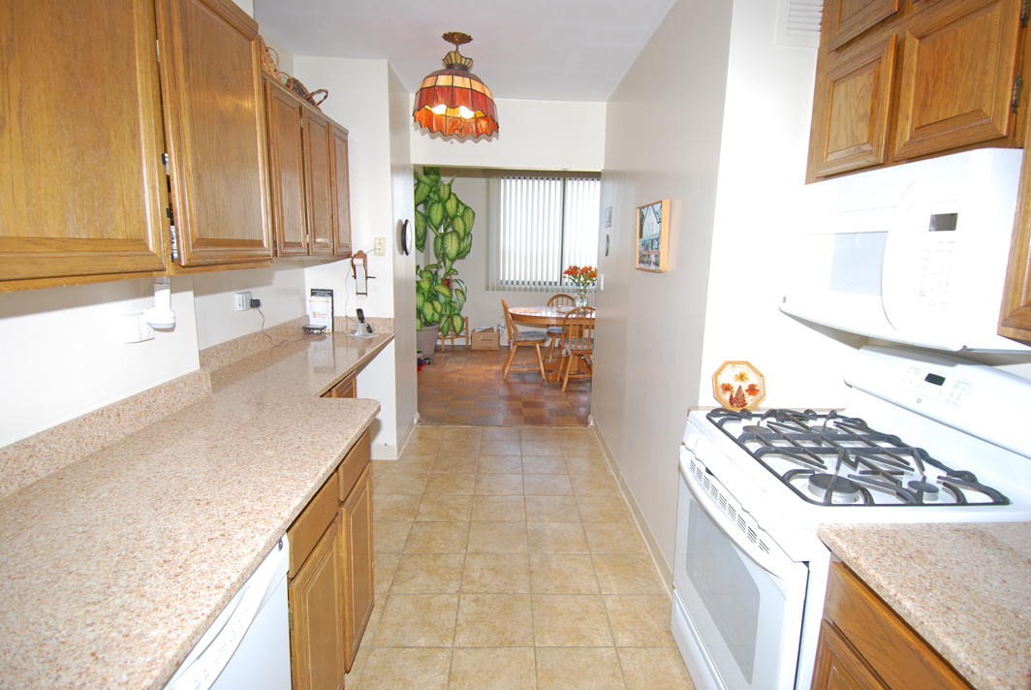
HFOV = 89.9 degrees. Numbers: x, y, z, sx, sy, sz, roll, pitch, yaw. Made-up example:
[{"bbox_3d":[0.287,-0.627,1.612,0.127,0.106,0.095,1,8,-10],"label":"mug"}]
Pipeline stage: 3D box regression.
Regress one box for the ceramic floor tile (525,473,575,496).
[{"bbox_3d":[0.206,0.889,3.263,0.303,0.010,0.300,1,11,-1],"label":"ceramic floor tile"}]

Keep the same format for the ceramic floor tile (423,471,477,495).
[{"bbox_3d":[-0.413,0.893,3.302,0.305,0.010,0.305,0,10,-1],"label":"ceramic floor tile"}]

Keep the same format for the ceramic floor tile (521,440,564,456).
[{"bbox_3d":[0.197,0.777,3.852,0.303,0.010,0.300,1,11,-1],"label":"ceramic floor tile"}]

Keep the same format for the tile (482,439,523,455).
[{"bbox_3d":[-0.109,0.774,3.846,0.303,0.010,0.300,1,11,-1],"label":"tile"}]

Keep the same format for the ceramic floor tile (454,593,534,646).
[{"bbox_3d":[-0.085,1.115,2.093,0.305,0.010,0.305,0,10,-1],"label":"ceramic floor tile"}]

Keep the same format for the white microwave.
[{"bbox_3d":[1.057,-0.244,1.333,0.410,0.405,0.755,0,10,-1],"label":"white microwave"}]

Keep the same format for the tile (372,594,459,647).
[{"bbox_3d":[-0.388,1.107,2.076,0.303,0.010,0.300,1,11,-1],"label":"tile"}]

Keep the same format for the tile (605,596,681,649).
[{"bbox_3d":[0.530,1.116,2.092,0.303,0.010,0.300,1,11,-1],"label":"tile"}]

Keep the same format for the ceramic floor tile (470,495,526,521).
[{"bbox_3d":[-0.096,0.942,2.964,0.303,0.010,0.300,1,11,-1],"label":"ceramic floor tile"}]

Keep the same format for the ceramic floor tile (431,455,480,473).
[{"bbox_3d":[-0.417,0.838,3.605,0.305,0.010,0.305,0,10,-1],"label":"ceramic floor tile"}]

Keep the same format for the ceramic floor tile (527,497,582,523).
[{"bbox_3d":[0.209,0.953,3.009,0.305,0.010,0.305,0,10,-1],"label":"ceramic floor tile"}]

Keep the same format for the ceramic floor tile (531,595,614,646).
[{"bbox_3d":[0.225,1.115,2.091,0.301,0.010,0.296,1,11,-1],"label":"ceramic floor tile"}]

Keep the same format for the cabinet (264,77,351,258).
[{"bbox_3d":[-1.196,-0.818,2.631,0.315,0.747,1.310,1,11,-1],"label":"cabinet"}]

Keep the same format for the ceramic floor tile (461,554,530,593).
[{"bbox_3d":[-0.086,1.056,2.380,0.301,0.010,0.296,1,11,-1],"label":"ceramic floor tile"}]

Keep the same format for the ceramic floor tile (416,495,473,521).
[{"bbox_3d":[-0.408,0.948,2.998,0.305,0.010,0.305,0,10,-1],"label":"ceramic floor tile"}]

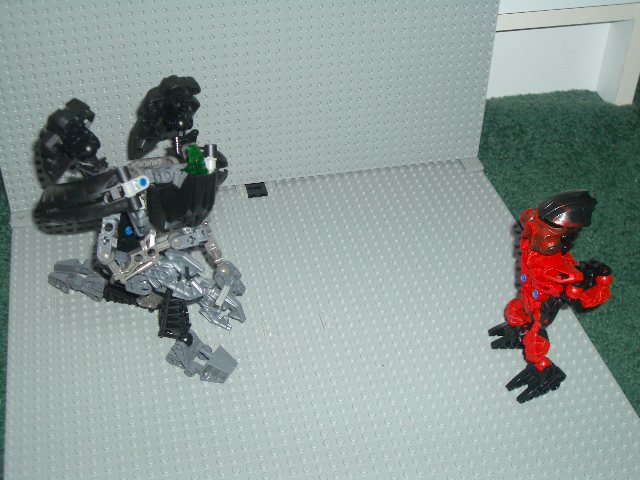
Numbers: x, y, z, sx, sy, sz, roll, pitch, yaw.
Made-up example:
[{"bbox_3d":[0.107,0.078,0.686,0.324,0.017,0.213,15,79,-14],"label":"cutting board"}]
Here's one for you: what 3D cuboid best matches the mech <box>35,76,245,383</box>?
[{"bbox_3d":[-0.118,-0.013,0.569,0.146,0.176,0.103,6,40,6],"label":"mech"}]

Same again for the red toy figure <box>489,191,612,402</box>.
[{"bbox_3d":[0.142,0.027,0.557,0.062,0.138,0.072,-9,41,-12],"label":"red toy figure"}]

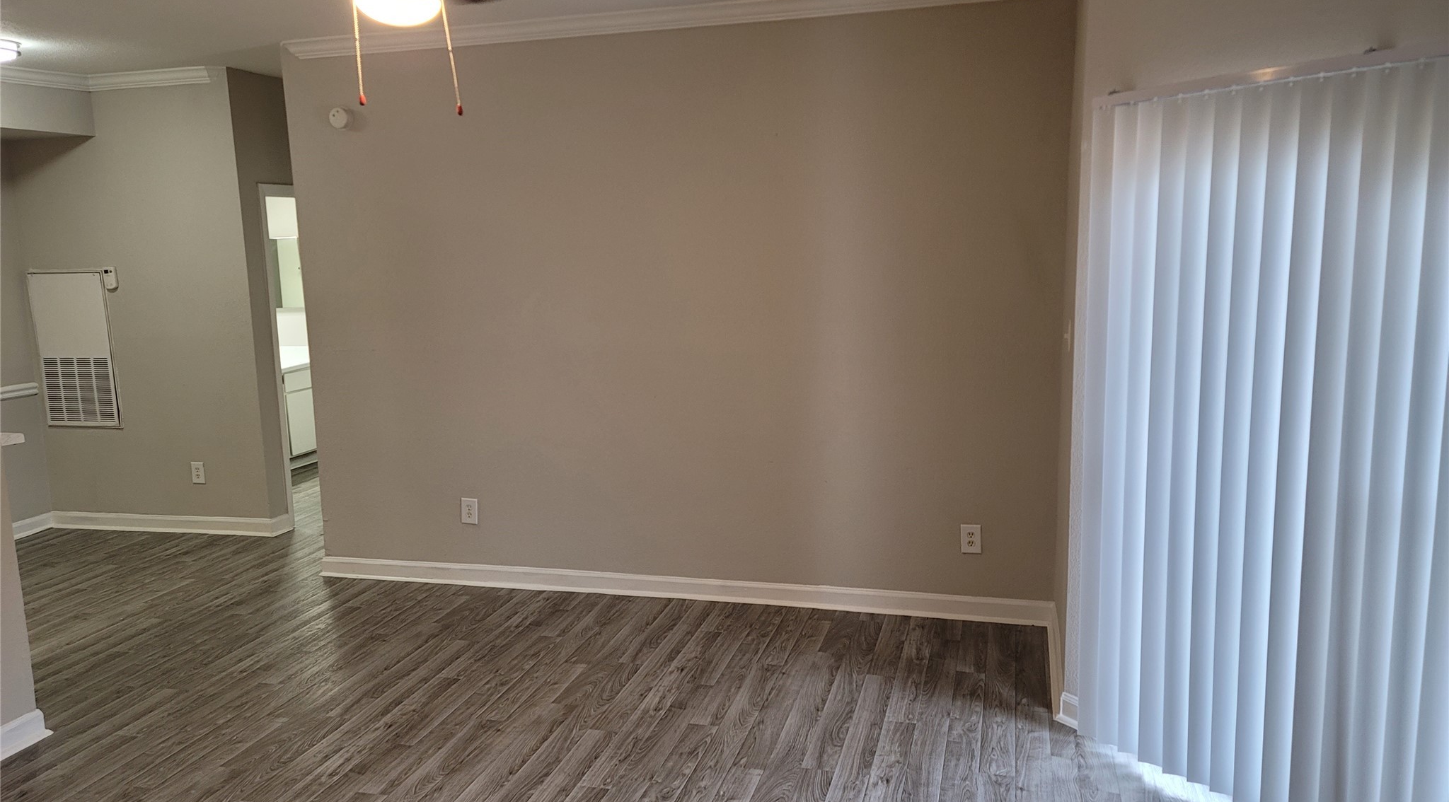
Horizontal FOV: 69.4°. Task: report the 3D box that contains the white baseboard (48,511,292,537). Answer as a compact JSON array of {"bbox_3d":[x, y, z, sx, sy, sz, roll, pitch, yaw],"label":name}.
[{"bbox_3d":[-3.504,0.756,6.626,1.597,0.108,0.194,1,9,15],"label":"white baseboard"}]

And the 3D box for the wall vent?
[{"bbox_3d":[-4.057,-0.322,6.547,0.579,0.986,0.030,1,9,15],"label":"wall vent"}]

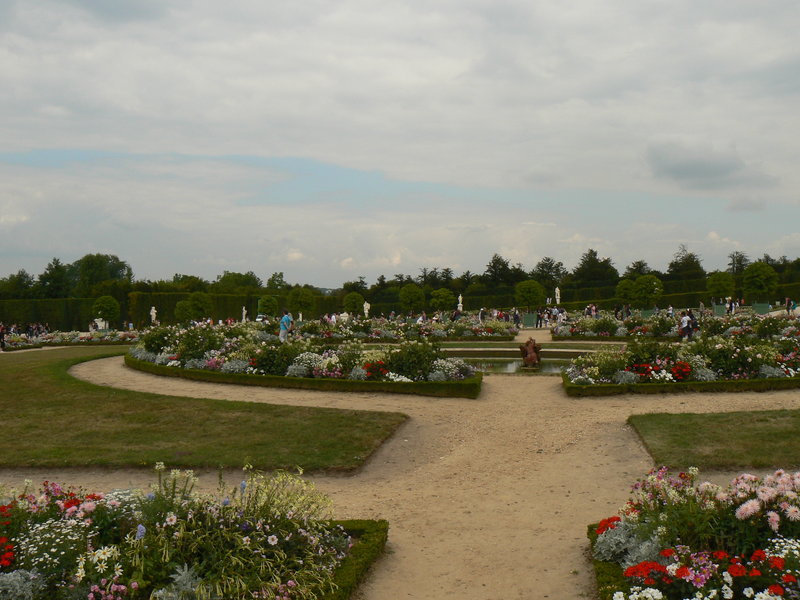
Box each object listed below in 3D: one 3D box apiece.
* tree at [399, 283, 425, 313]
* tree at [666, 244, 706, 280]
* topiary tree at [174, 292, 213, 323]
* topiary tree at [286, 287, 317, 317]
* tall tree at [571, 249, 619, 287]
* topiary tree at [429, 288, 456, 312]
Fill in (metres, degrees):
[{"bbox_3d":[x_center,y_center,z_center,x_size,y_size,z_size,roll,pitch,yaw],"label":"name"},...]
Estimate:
[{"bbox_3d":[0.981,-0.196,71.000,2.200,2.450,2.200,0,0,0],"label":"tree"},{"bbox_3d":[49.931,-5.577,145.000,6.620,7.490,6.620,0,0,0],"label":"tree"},{"bbox_3d":[-21.046,0.868,85.000,3.980,3.270,3.190,0,0,0],"label":"topiary tree"},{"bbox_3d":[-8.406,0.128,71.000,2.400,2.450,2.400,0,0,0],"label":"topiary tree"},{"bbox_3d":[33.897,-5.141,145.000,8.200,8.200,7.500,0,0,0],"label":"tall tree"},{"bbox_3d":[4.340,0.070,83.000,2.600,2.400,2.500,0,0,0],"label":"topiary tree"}]

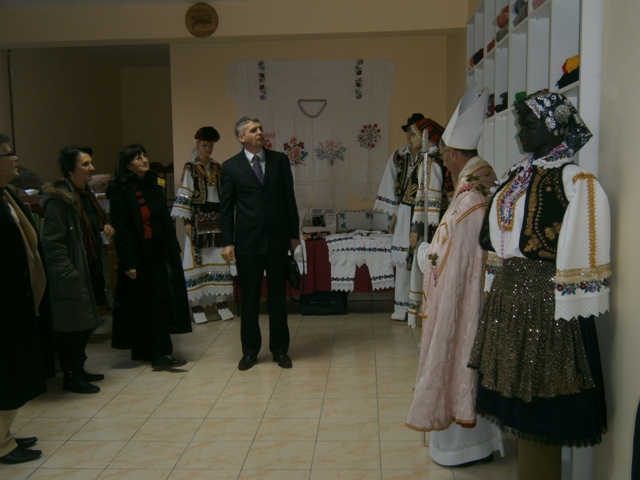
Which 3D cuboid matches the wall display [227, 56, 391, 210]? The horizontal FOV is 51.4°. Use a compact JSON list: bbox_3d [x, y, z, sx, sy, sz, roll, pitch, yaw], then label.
[{"bbox_3d":[-0.103,-1.144,7.219,1.820,1.600,0.040,0,6,4],"label":"wall display"}]

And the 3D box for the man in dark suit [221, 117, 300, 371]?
[{"bbox_3d":[-0.448,0.020,4.859,0.570,1.820,0.360,-2,6,-12],"label":"man in dark suit"}]

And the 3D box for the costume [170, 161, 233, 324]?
[{"bbox_3d":[-1.113,-0.061,6.490,0.680,1.420,0.420,-2,6,-14],"label":"costume"}]

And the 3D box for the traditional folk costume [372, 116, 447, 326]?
[{"bbox_3d":[0.860,-0.202,6.260,0.660,1.910,0.420,2,7,30],"label":"traditional folk costume"}]

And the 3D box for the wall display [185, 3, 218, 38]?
[{"bbox_3d":[-1.036,-1.918,5.817,0.295,0.300,0.030,0,6,4],"label":"wall display"}]

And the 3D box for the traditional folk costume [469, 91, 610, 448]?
[{"bbox_3d":[0.770,0.075,2.345,0.450,1.190,0.540,-3,6,-21],"label":"traditional folk costume"}]

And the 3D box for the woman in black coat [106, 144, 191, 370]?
[{"bbox_3d":[-1.284,0.111,4.976,0.480,1.640,0.560,2,7,30],"label":"woman in black coat"}]

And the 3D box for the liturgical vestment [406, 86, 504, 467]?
[{"bbox_3d":[0.688,0.160,3.279,0.500,1.820,0.620,2,6,27],"label":"liturgical vestment"}]

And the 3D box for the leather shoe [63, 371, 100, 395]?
[{"bbox_3d":[-1.582,0.932,4.407,0.250,0.125,0.095,1,6,16],"label":"leather shoe"}]

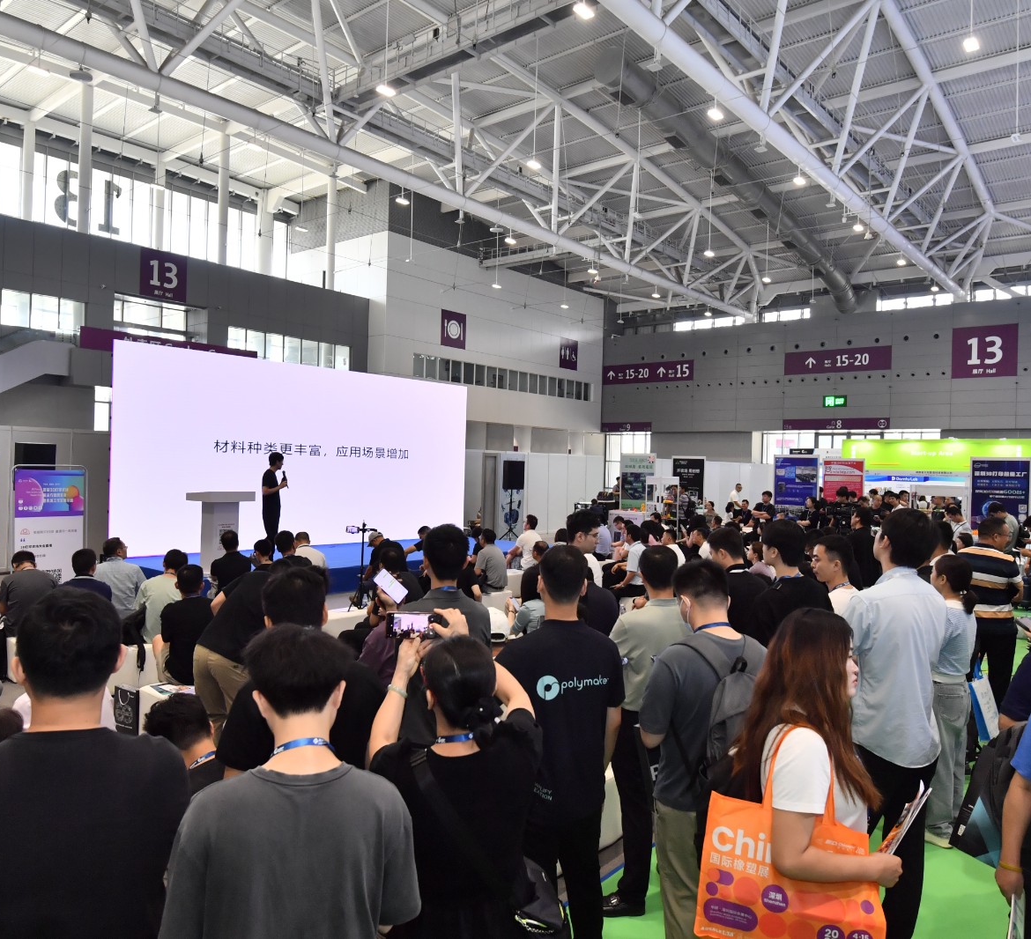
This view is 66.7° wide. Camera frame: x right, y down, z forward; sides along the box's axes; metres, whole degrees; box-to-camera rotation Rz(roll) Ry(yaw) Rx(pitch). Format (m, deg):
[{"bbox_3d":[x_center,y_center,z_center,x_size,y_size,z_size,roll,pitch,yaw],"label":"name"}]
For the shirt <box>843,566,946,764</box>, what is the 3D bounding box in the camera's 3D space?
[{"bbox_3d":[1.575,0.818,3.250,0.470,0.790,0.290,1,0,-12],"label":"shirt"}]

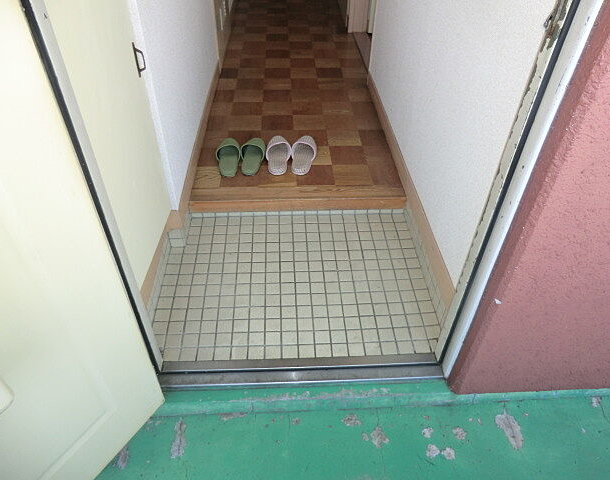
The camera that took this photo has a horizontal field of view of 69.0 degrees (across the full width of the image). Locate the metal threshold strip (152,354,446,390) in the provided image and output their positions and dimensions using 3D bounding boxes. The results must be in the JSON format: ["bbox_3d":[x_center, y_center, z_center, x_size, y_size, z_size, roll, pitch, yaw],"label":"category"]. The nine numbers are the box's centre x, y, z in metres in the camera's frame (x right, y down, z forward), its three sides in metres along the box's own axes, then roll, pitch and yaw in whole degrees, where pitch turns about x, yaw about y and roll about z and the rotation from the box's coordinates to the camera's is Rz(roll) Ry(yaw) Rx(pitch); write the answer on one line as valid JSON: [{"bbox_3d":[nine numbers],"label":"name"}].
[{"bbox_3d":[-0.011,0.376,1.286,0.815,0.025,0.077,-1,43,-3],"label":"metal threshold strip"}]

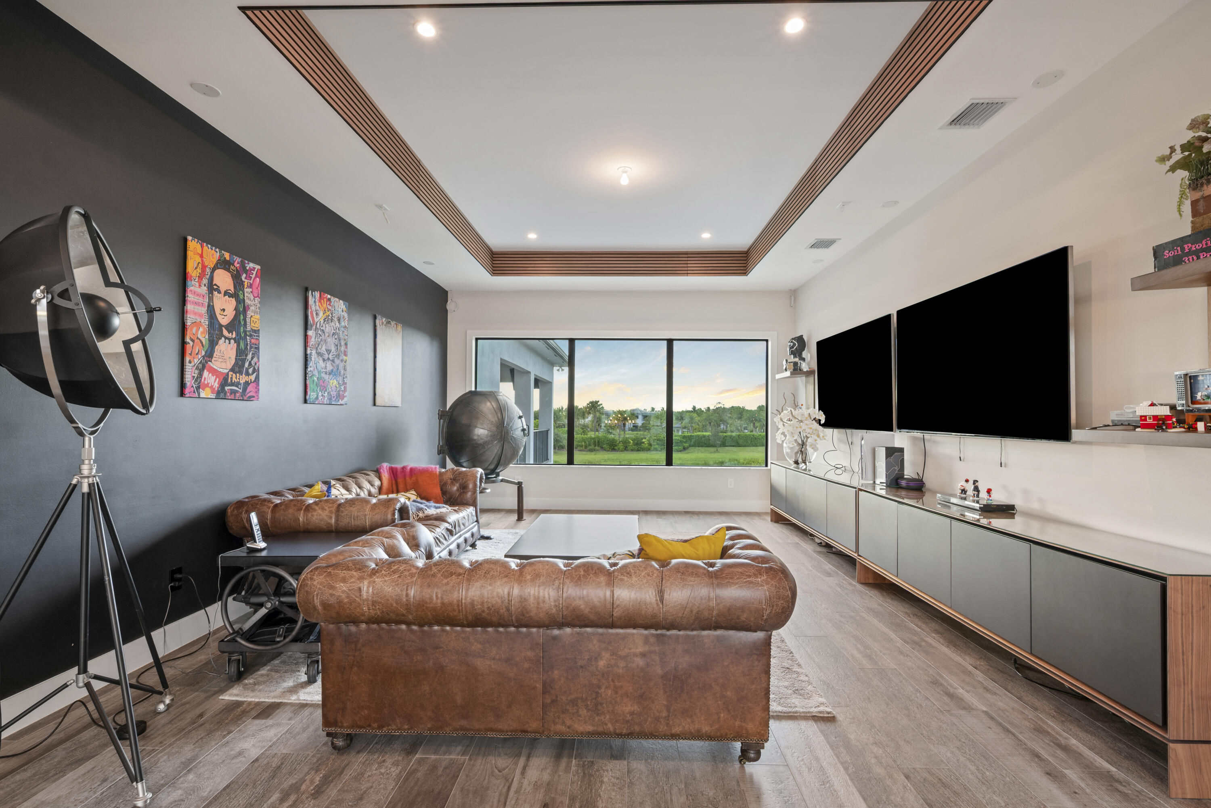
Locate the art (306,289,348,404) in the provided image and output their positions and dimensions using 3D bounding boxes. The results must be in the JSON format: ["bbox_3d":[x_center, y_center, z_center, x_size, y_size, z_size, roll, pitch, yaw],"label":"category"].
[{"bbox_3d":[-2.283,-0.440,4.424,0.030,0.903,0.612,0,-1,2],"label":"art"}]

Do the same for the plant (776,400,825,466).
[{"bbox_3d":[2.189,0.325,6.004,0.502,0.763,0.532,0,-1,2],"label":"plant"}]

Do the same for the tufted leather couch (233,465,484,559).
[{"bbox_3d":[-1.772,1.007,4.400,1.024,0.758,2.208,0,-1,2],"label":"tufted leather couch"}]

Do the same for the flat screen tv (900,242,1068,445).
[{"bbox_3d":[2.371,-0.289,3.538,0.045,0.968,1.688,0,-1,2],"label":"flat screen tv"}]

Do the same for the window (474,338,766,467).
[{"bbox_3d":[0.207,-0.034,7.508,4.063,1.773,0.100,0,-1,2],"label":"window"}]

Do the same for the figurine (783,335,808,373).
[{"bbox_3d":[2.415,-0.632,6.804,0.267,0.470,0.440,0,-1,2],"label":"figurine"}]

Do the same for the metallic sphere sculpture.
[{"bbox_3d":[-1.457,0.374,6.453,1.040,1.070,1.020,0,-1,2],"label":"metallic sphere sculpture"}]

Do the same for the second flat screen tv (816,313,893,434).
[{"bbox_3d":[2.429,-0.243,5.313,0.045,0.973,1.711,0,-1,2],"label":"second flat screen tv"}]

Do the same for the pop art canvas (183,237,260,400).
[{"bbox_3d":[-2.365,-0.481,3.337,0.035,0.899,0.625,0,-1,2],"label":"pop art canvas"}]

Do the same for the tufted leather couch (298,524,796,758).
[{"bbox_3d":[-0.221,0.973,2.390,1.837,0.753,0.954,0,-1,2],"label":"tufted leather couch"}]

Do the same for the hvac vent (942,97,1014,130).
[{"bbox_3d":[2.129,-1.662,3.096,0.246,0.025,0.311,0,-1,2],"label":"hvac vent"}]

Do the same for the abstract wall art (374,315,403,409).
[{"bbox_3d":[-2.248,-0.425,5.583,0.030,0.903,0.612,0,-1,2],"label":"abstract wall art"}]

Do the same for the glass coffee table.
[{"bbox_3d":[-0.164,1.174,4.040,0.873,0.420,1.415,0,-1,2],"label":"glass coffee table"}]

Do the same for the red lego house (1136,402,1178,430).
[{"bbox_3d":[2.296,0.051,2.244,0.112,0.122,0.090,-1,-2,38],"label":"red lego house"}]

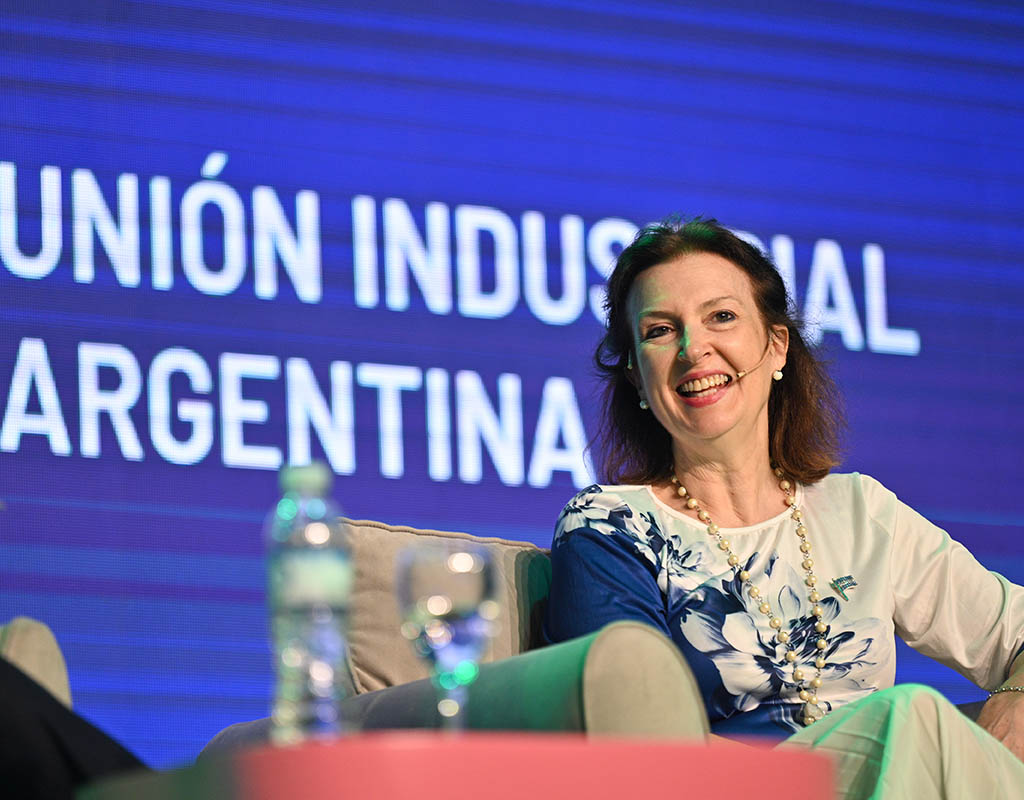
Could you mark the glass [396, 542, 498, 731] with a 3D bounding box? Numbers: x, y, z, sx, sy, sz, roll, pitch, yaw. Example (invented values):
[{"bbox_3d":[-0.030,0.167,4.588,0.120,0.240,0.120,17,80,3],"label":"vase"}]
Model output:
[{"bbox_3d":[-0.048,0.187,4.170,0.070,0.153,0.070,-2,-9,0],"label":"glass"}]

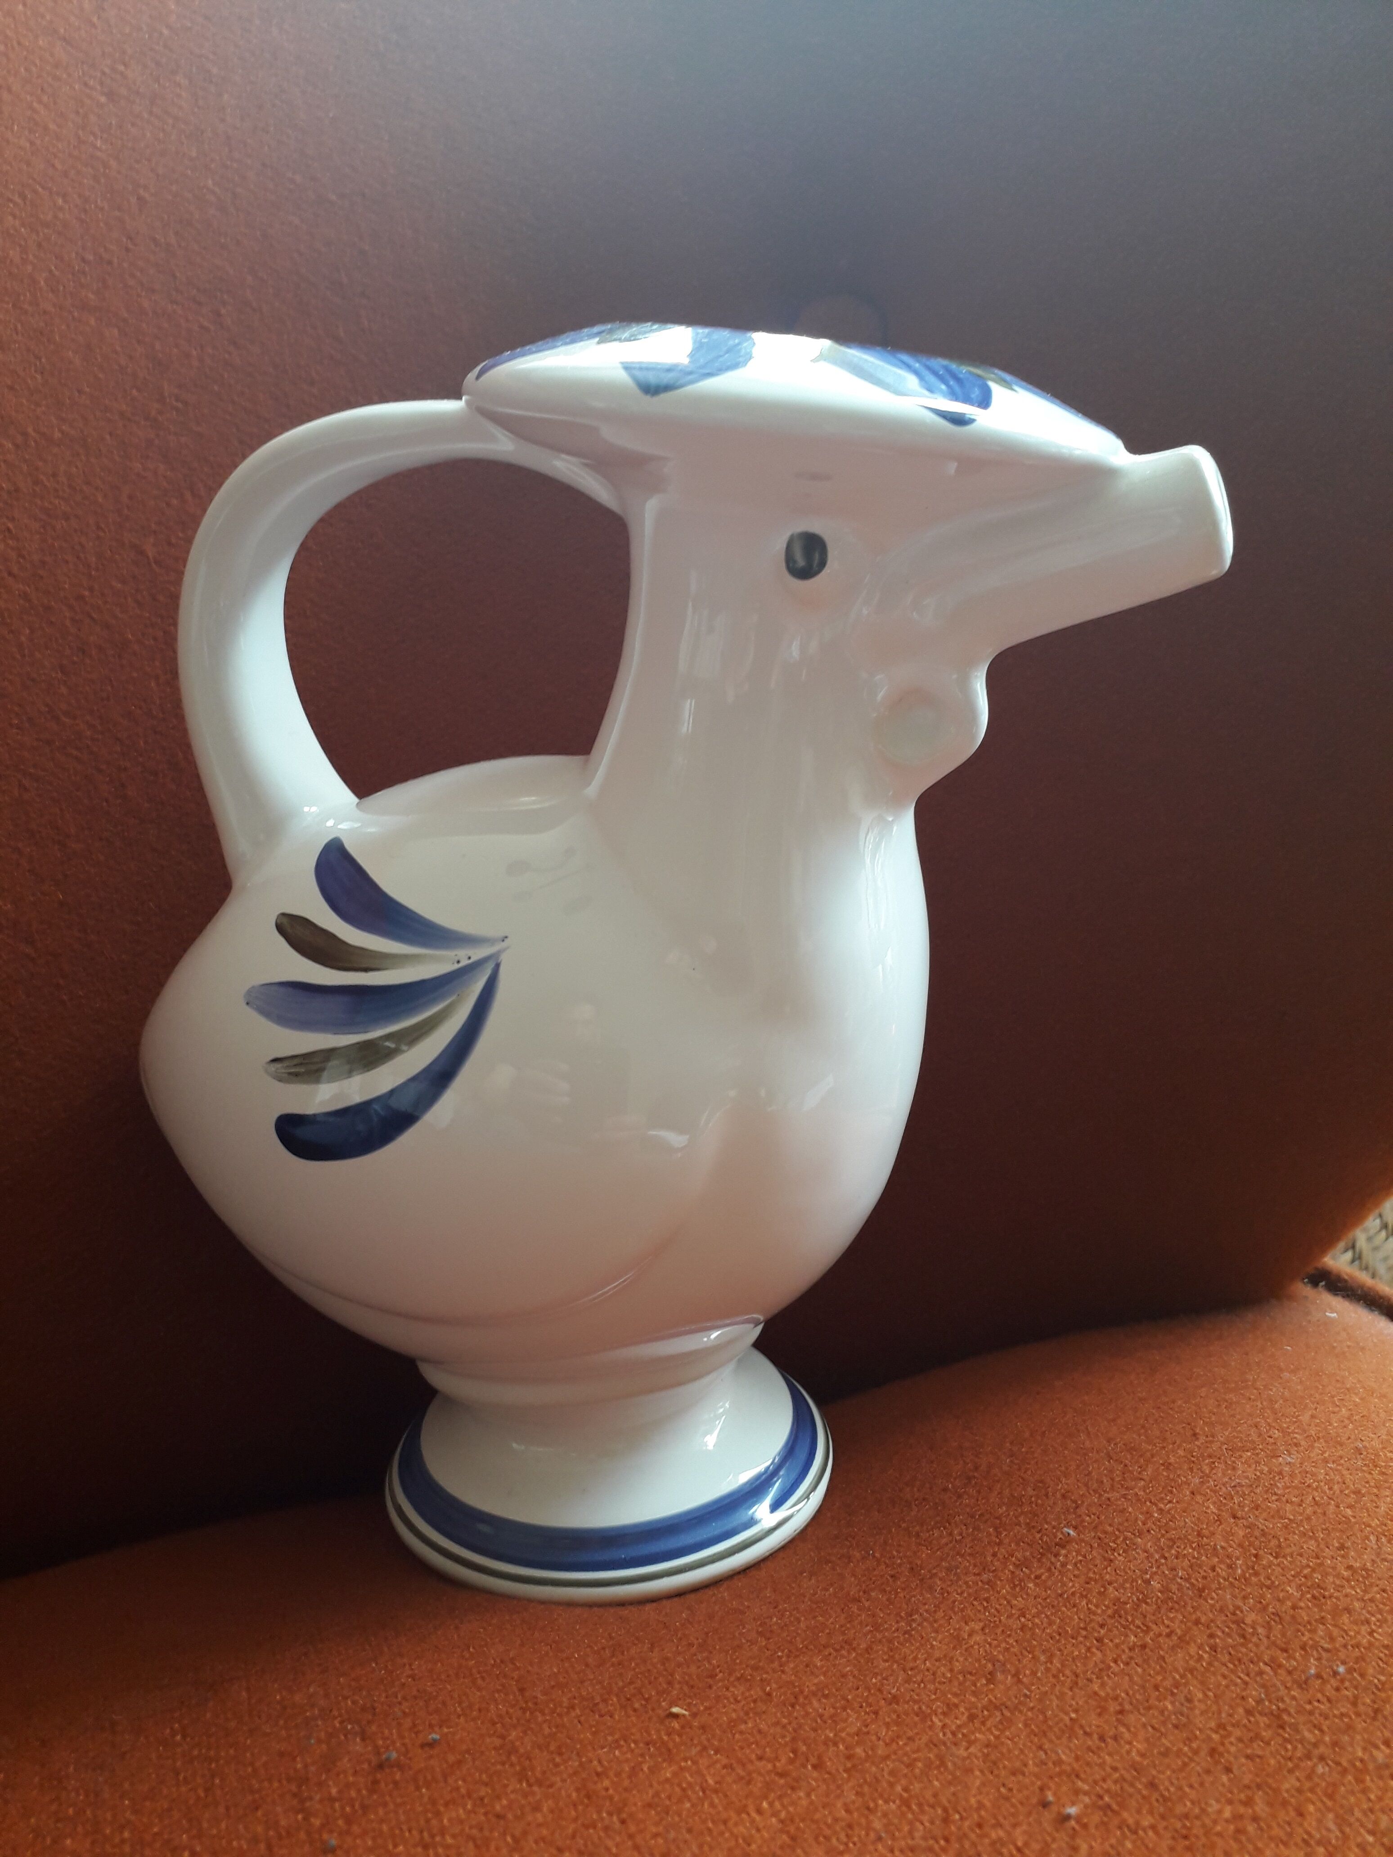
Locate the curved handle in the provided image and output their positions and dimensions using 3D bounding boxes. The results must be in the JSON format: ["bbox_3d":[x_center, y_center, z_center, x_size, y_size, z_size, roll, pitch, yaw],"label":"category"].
[{"bbox_3d":[-0.055,-0.054,0.269,0.081,0.089,0.024,-2,15,1],"label":"curved handle"}]

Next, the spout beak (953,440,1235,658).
[{"bbox_3d":[0.073,-0.070,0.264,0.051,0.033,0.028,-12,15,3],"label":"spout beak"}]

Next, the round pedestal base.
[{"bbox_3d":[-0.019,0.106,0.312,0.097,0.027,0.097,-2,15,1],"label":"round pedestal base"}]

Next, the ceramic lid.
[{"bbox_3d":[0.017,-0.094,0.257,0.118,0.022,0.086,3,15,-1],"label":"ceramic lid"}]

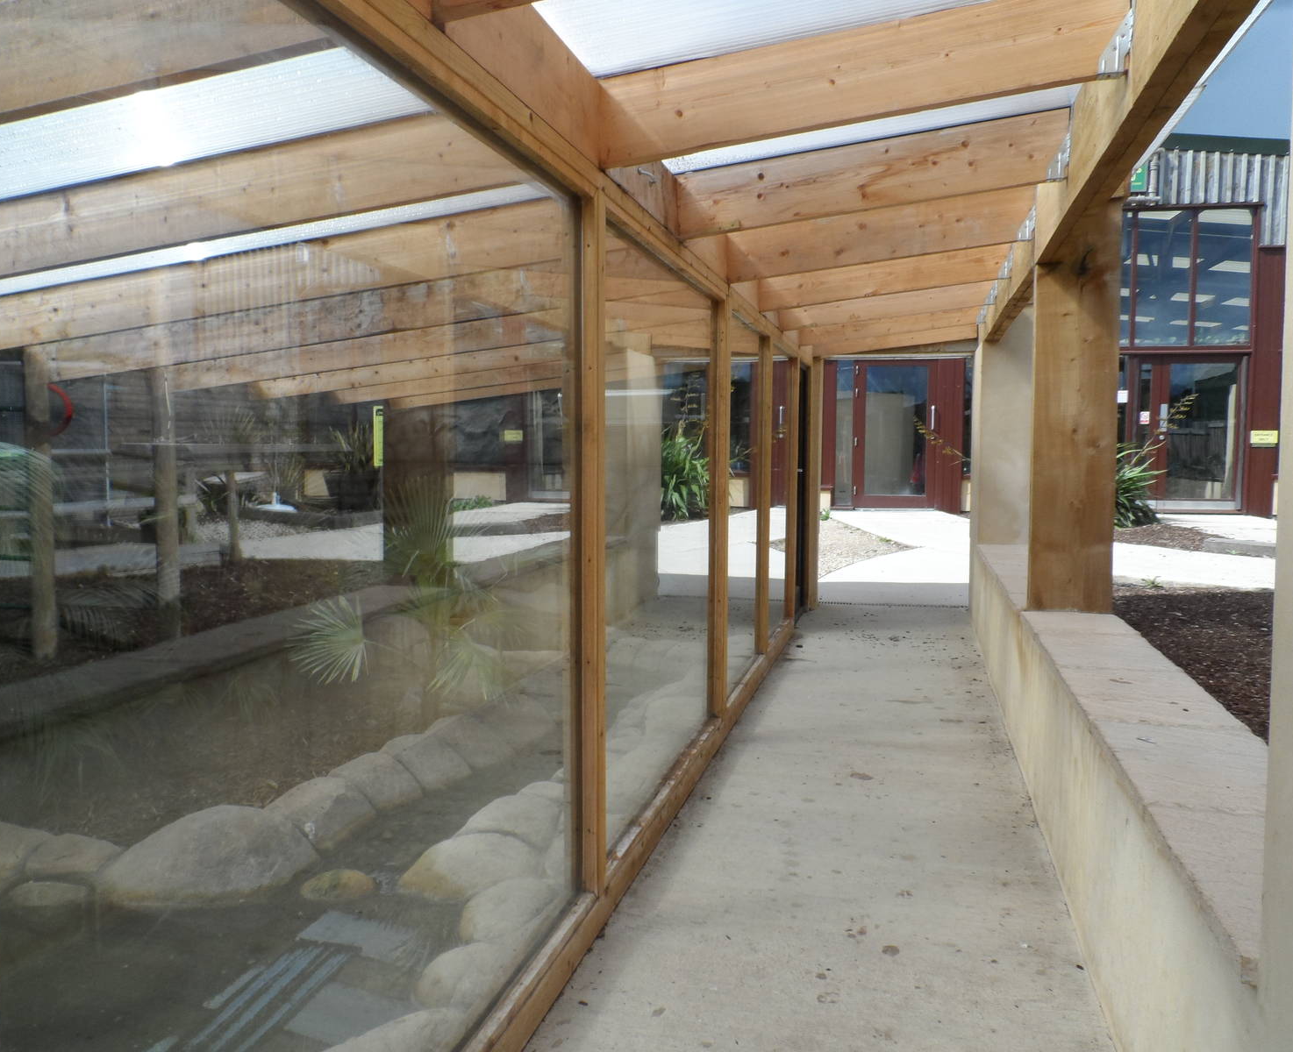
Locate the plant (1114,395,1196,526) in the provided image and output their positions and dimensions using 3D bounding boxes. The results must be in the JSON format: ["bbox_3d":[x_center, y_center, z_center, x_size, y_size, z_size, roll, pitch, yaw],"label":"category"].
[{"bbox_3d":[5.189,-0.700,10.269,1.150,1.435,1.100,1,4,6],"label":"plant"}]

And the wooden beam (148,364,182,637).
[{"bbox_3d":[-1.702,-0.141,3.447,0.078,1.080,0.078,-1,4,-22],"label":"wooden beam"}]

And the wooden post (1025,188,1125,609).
[{"bbox_3d":[1.878,-0.512,4.272,0.328,1.750,0.164,1,5,15],"label":"wooden post"}]

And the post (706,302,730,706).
[{"bbox_3d":[0.332,-0.057,4.516,0.084,1.925,0.089,1,5,15],"label":"post"}]

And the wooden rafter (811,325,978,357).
[{"bbox_3d":[2.016,-1.546,7.915,1.319,0.225,0.050,-5,3,16],"label":"wooden rafter"}]

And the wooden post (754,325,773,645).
[{"bbox_3d":[0.679,-0.173,5.640,0.082,1.825,0.070,1,4,15],"label":"wooden post"}]

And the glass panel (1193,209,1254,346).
[{"bbox_3d":[7.979,-3.417,13.450,0.718,1.820,0.030,1,4,6],"label":"glass panel"}]

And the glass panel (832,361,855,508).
[{"bbox_3d":[2.786,-1.297,13.700,0.274,2.014,0.030,1,4,6],"label":"glass panel"}]

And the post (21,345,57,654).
[{"bbox_3d":[-2.275,-0.093,3.658,0.082,1.152,0.082,1,4,16],"label":"post"}]

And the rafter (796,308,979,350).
[{"bbox_3d":[1.636,-1.437,6.641,1.277,0.222,0.049,-7,2,16],"label":"rafter"}]

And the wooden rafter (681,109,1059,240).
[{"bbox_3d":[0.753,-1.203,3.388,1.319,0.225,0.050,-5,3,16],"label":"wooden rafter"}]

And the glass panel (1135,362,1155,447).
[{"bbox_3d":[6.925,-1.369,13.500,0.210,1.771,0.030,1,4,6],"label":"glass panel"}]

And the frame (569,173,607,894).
[{"bbox_3d":[-0.160,0.069,2.752,0.085,1.960,0.085,1,5,15],"label":"frame"}]

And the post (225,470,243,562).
[{"bbox_3d":[-2.651,-0.065,6.242,0.072,0.575,0.072,-1,4,-17],"label":"post"}]

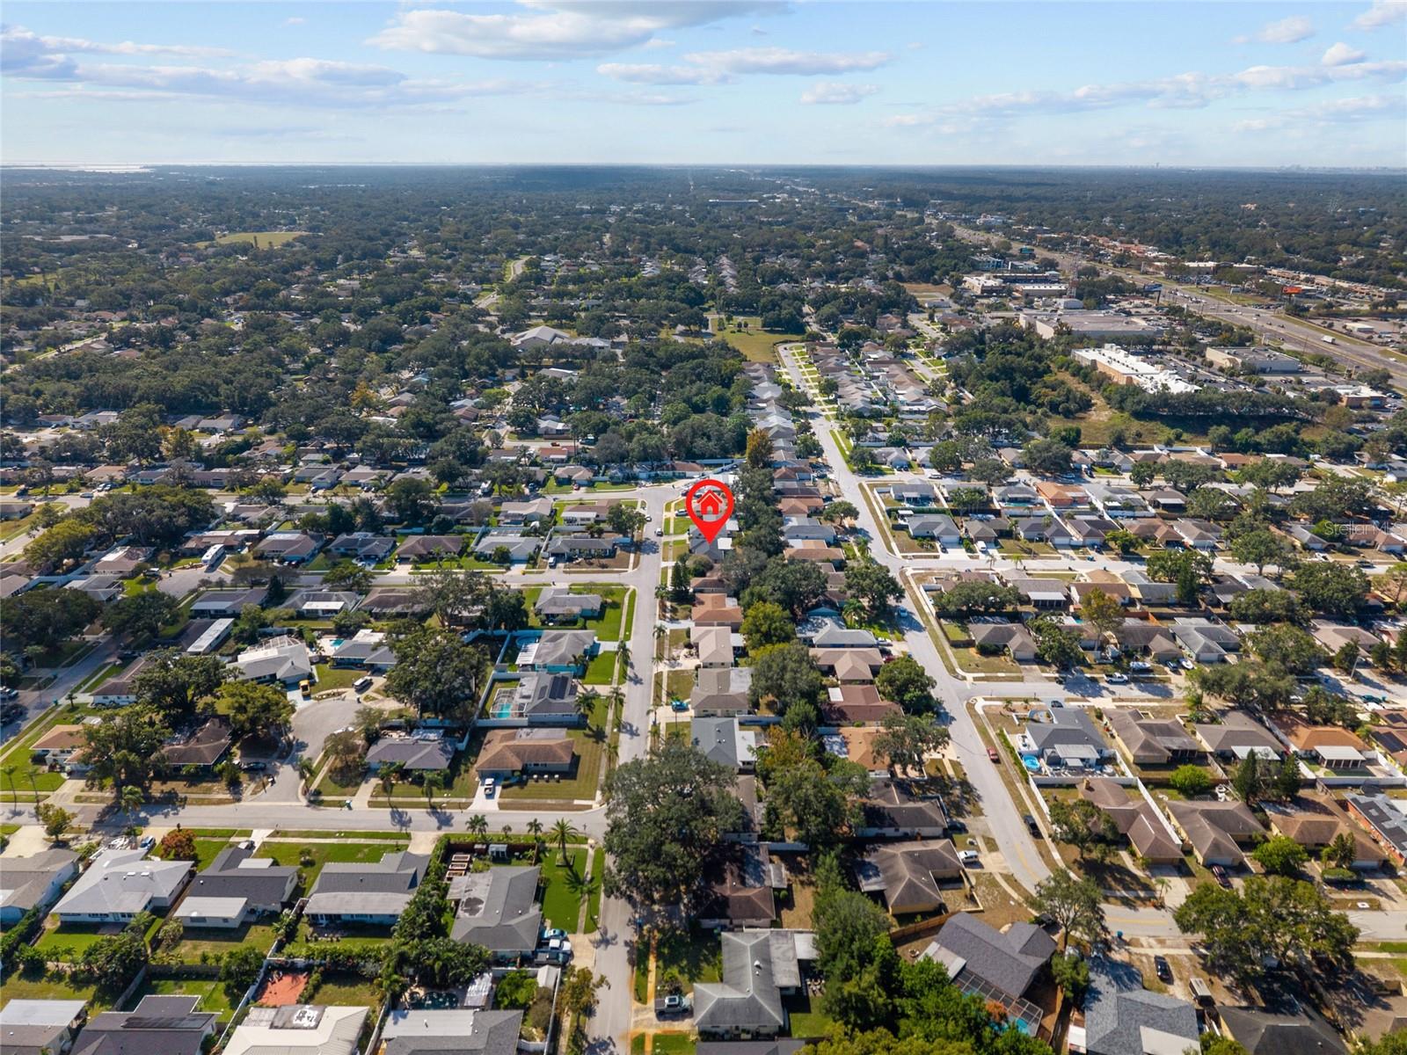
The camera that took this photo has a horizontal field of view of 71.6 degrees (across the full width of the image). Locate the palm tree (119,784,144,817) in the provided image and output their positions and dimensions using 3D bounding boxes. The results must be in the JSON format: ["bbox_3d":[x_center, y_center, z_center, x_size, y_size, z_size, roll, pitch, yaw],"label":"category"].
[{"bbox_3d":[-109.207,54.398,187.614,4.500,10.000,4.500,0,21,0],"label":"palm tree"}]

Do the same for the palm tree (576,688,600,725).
[{"bbox_3d":[-27.082,42.021,225.673,5.400,6.600,5.400,0,21,0],"label":"palm tree"}]

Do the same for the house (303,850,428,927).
[{"bbox_3d":[-59.428,63.010,172.455,18.400,4.500,15.500,0,21,0],"label":"house"}]

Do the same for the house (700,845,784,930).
[{"bbox_3d":[5.660,62.712,173.505,13.200,4.700,19.200,0,21,-1],"label":"house"}]

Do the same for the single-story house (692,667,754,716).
[{"bbox_3d":[4.738,38.983,234.292,14.400,4.000,18.500,0,21,-1],"label":"single-story house"}]

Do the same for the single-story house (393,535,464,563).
[{"bbox_3d":[-90.213,6.515,322.688,18.900,4.900,16.500,0,21,0],"label":"single-story house"}]

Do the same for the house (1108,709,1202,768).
[{"bbox_3d":[100.384,46.130,218.773,15.800,4.500,19.200,0,21,0],"label":"house"}]

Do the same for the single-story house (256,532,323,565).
[{"bbox_3d":[-137.636,6.060,323.442,18.200,4.600,19.600,-1,21,-4],"label":"single-story house"}]

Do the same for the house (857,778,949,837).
[{"bbox_3d":[37.792,55.107,194.180,17.200,4.600,15.600,0,21,0],"label":"house"}]

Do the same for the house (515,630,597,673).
[{"bbox_3d":[-37.951,31.623,253.666,17.800,4.000,18.500,0,21,0],"label":"house"}]

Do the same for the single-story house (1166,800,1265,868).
[{"bbox_3d":[98.508,57.548,185.074,14.800,4.200,16.000,0,21,-1],"label":"single-story house"}]

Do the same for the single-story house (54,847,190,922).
[{"bbox_3d":[-100.600,62.448,171.492,17.000,4.000,15.500,0,21,0],"label":"single-story house"}]

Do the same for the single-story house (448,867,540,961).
[{"bbox_3d":[-34.804,64.790,165.549,15.000,4.000,19.600,-1,21,-2],"label":"single-story house"}]

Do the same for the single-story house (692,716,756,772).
[{"bbox_3d":[4.307,47.494,214.311,14.000,4.600,19.200,0,21,0],"label":"single-story house"}]

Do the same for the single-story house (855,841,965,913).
[{"bbox_3d":[36.977,61.773,173.728,19.420,4.100,15.450,-2,21,-7],"label":"single-story house"}]

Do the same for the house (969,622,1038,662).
[{"bbox_3d":[80.242,29.948,261.503,15.400,4.600,16.400,0,21,0],"label":"house"}]

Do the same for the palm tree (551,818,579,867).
[{"bbox_3d":[-25.666,58.537,180.244,5.000,7.600,5.000,0,21,0],"label":"palm tree"}]

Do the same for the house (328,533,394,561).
[{"bbox_3d":[-113.234,5.707,324.584,19.400,4.600,18.800,0,21,0],"label":"house"}]

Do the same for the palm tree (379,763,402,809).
[{"bbox_3d":[-62.820,51.591,194.541,4.200,8.200,4.200,0,21,0],"label":"palm tree"}]

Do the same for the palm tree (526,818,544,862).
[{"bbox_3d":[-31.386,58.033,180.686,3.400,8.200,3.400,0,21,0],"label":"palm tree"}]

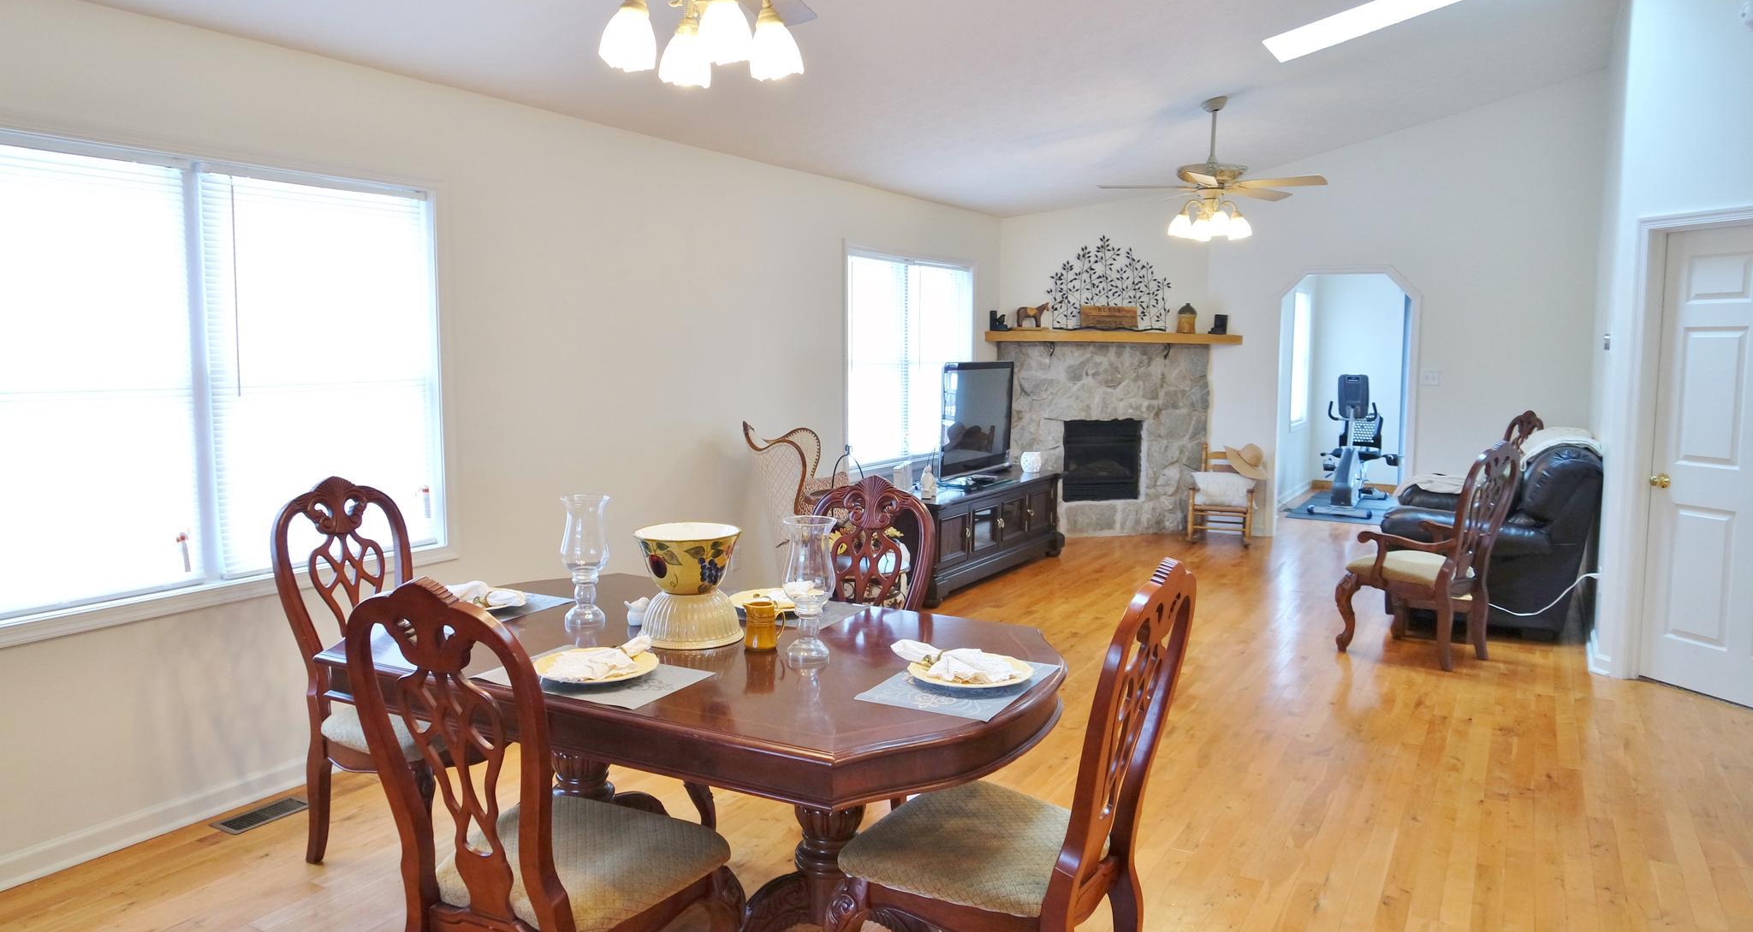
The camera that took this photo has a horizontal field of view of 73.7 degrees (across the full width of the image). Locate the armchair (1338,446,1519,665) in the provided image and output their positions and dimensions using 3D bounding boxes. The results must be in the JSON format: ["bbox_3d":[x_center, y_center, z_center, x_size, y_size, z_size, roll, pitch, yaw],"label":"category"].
[{"bbox_3d":[2.671,0.390,5.671,0.600,1.080,0.660,-4,7,-38],"label":"armchair"}]

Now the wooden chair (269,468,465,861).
[{"bbox_3d":[-1.365,0.602,3.444,0.660,1.090,0.500,3,7,30],"label":"wooden chair"}]

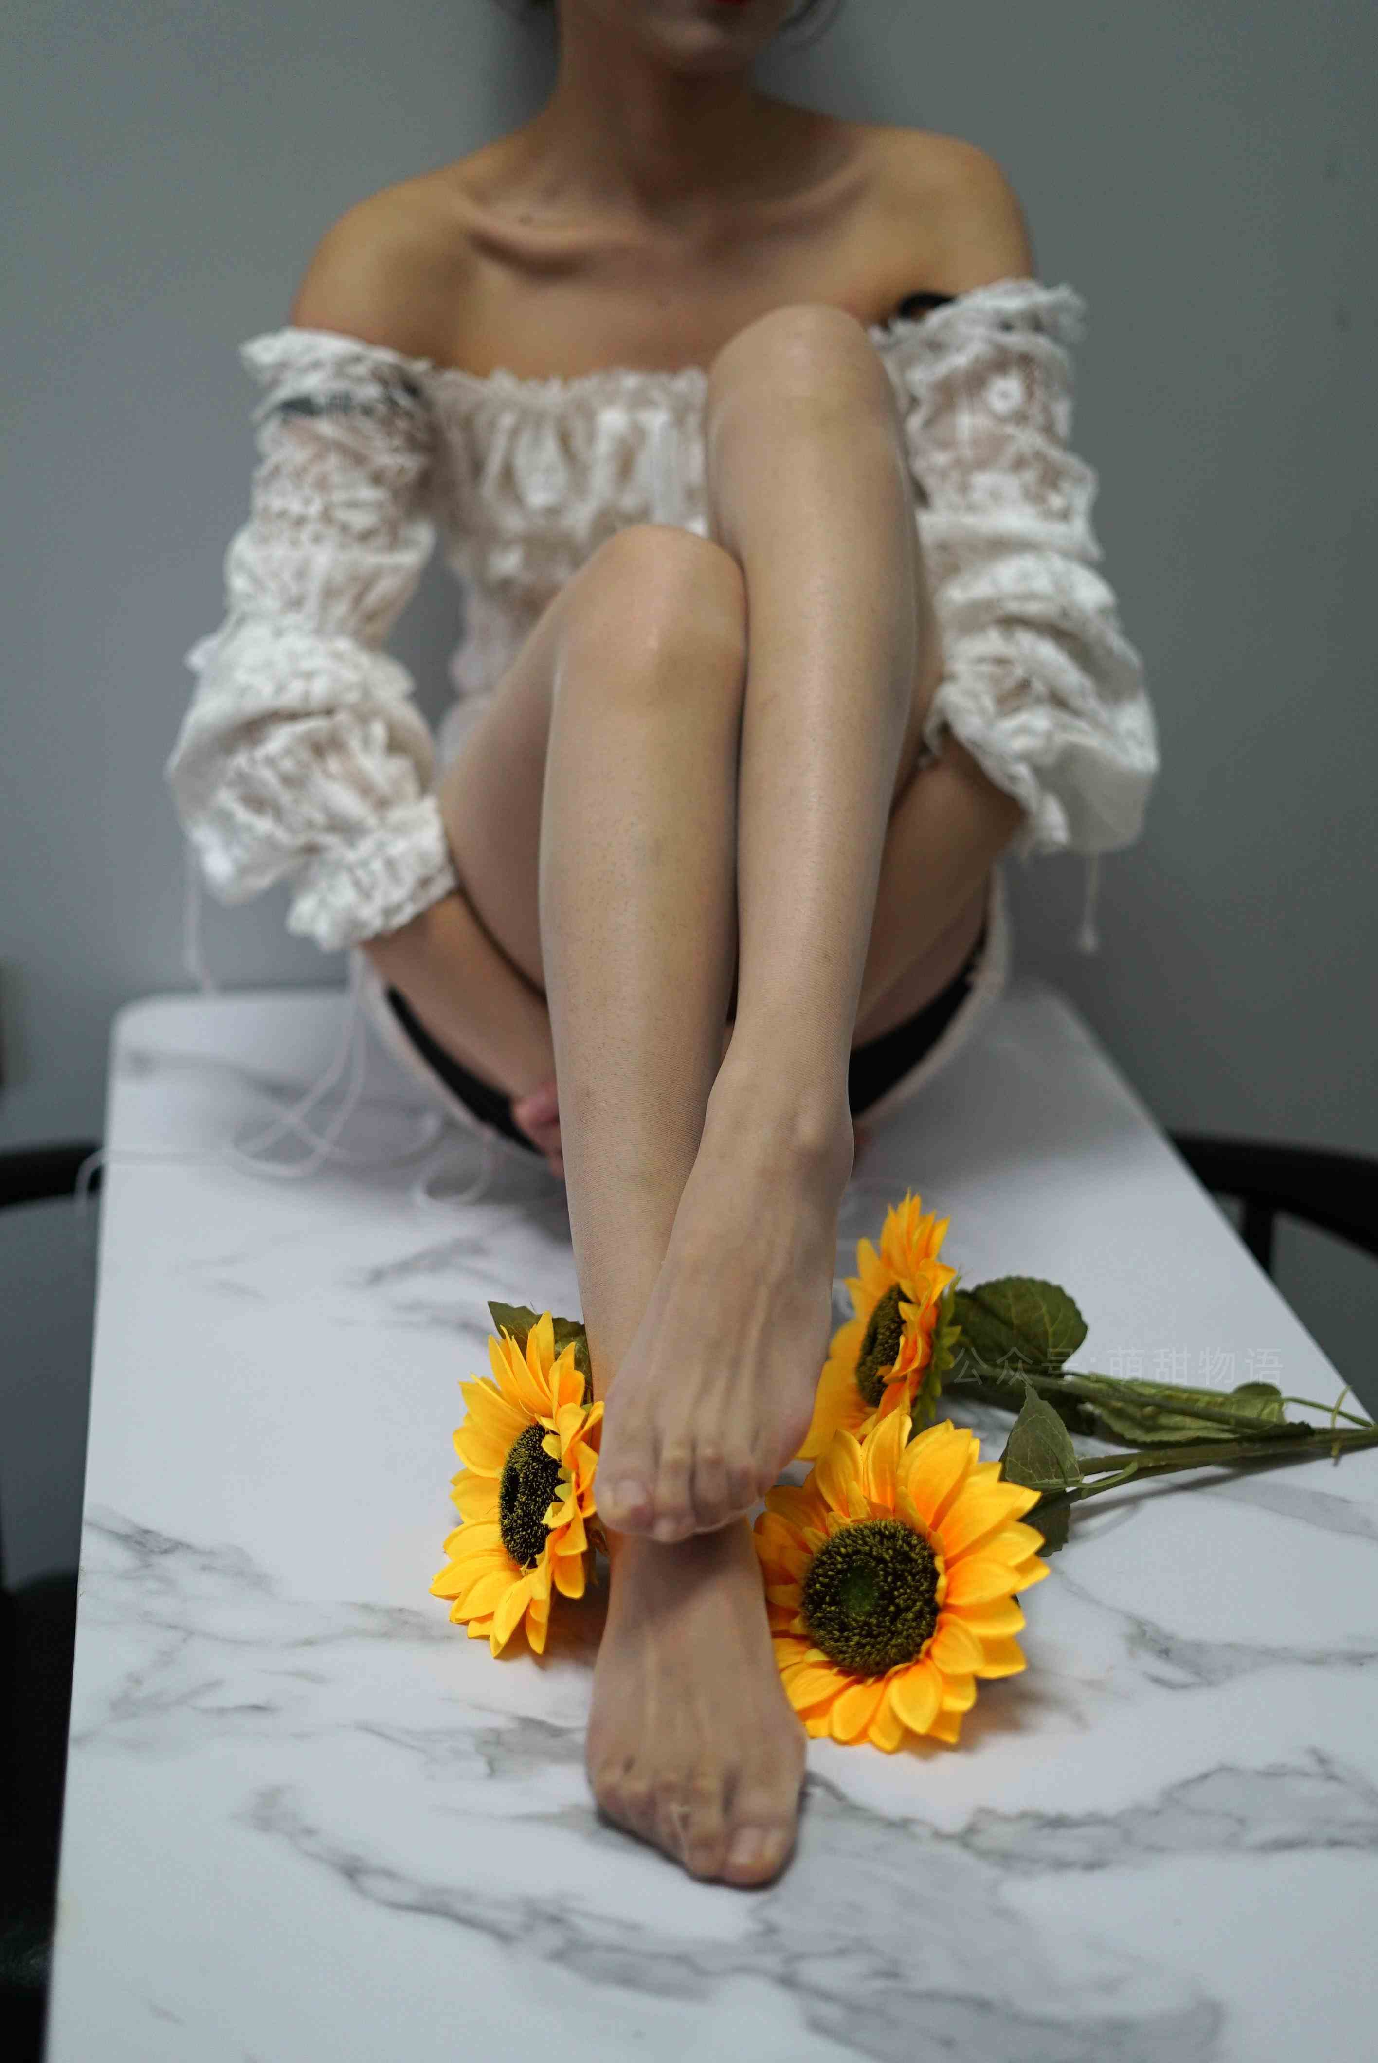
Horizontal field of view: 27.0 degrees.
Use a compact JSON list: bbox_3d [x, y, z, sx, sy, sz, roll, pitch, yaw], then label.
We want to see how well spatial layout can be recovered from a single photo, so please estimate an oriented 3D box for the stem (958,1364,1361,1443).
[{"bbox_3d":[0.225,0.176,1.350,0.215,0.025,0.025,7,22,-10],"label":"stem"}]

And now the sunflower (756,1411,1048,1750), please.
[{"bbox_3d":[0.083,0.213,1.158,0.140,0.140,0.055,16,5,29],"label":"sunflower"}]

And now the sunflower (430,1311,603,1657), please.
[{"bbox_3d":[-0.063,0.188,1.188,0.055,0.140,0.140,4,17,-41],"label":"sunflower"}]

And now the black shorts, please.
[{"bbox_3d":[-0.004,-0.040,1.662,0.350,0.180,0.250,1,23,-3],"label":"black shorts"}]

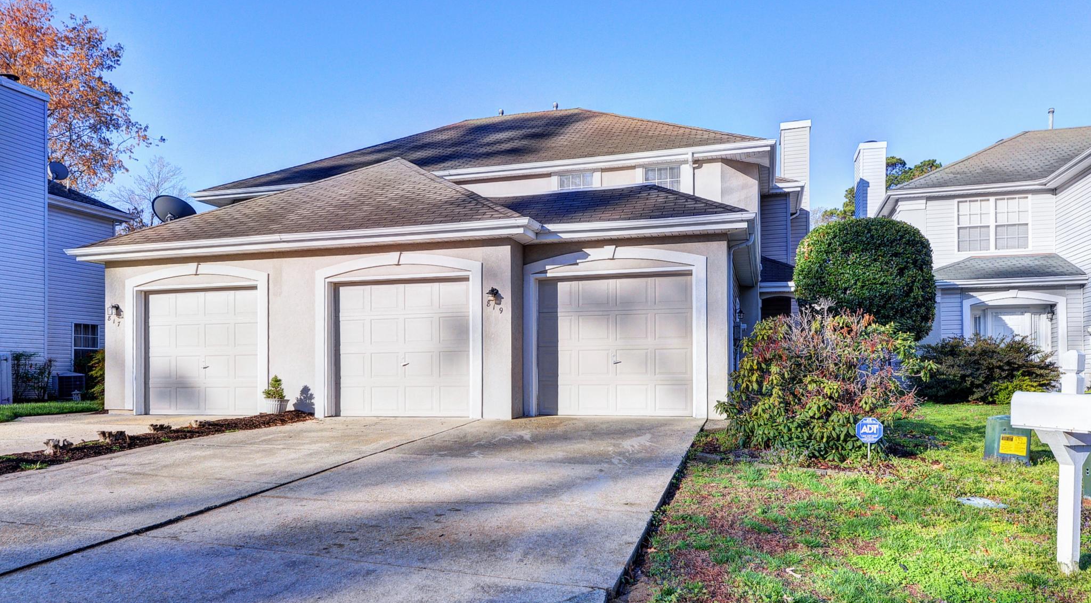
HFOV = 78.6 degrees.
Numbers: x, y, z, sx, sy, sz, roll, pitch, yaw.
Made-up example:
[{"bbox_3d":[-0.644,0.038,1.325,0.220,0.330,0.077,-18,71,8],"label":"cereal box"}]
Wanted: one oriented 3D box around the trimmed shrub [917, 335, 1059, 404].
[{"bbox_3d":[9.950,1.550,15.100,2.800,1.450,1.900,-1,-3,17],"label":"trimmed shrub"}]

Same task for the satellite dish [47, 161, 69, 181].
[{"bbox_3d":[-15.000,-4.000,20.500,0.660,0.640,0.450,1,-3,-30],"label":"satellite dish"}]

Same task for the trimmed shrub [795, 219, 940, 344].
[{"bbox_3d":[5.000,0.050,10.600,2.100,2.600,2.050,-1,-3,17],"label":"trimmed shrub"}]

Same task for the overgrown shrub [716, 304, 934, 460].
[{"bbox_3d":[3.000,0.830,7.350,2.150,1.550,1.900,-1,-3,17],"label":"overgrown shrub"}]

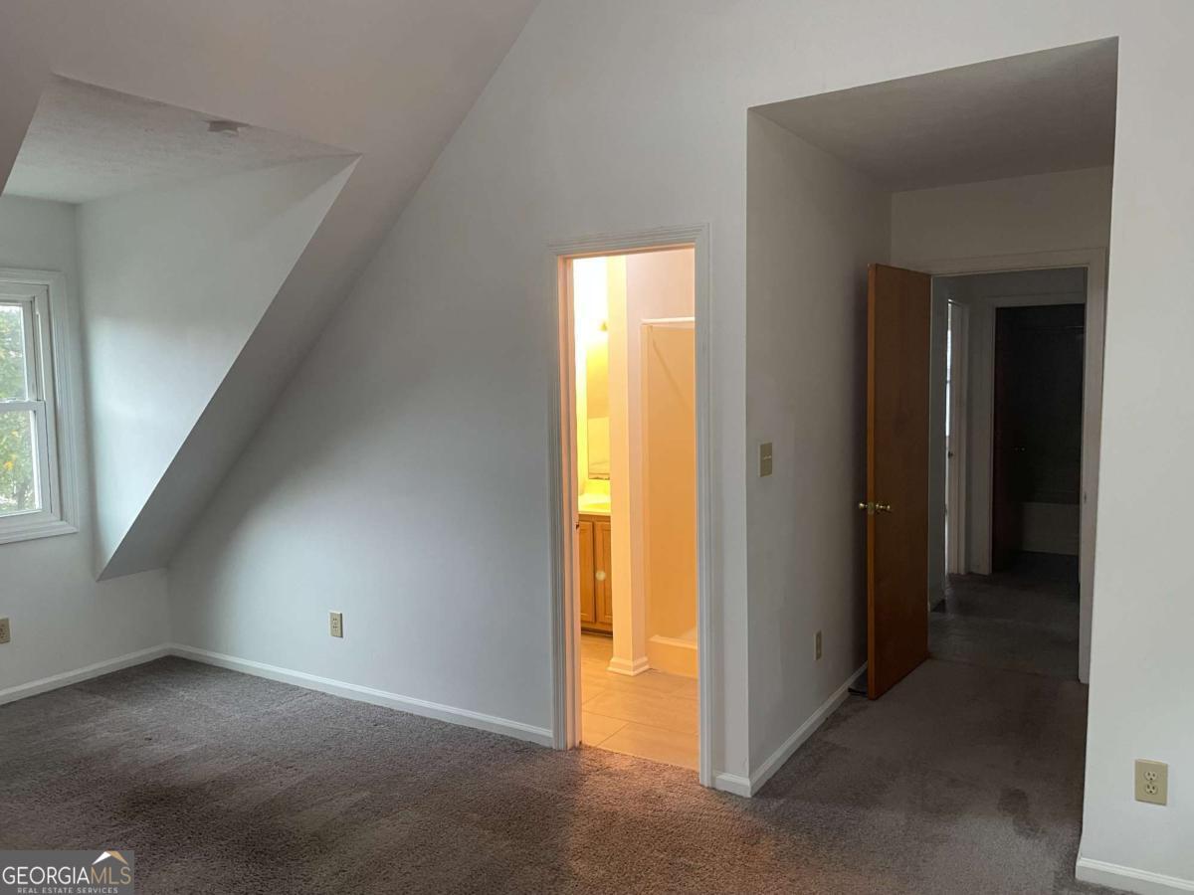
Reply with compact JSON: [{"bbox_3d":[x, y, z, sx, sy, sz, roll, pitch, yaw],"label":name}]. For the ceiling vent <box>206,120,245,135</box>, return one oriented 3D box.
[{"bbox_3d":[-1.338,-1.154,3.238,0.130,0.032,0.130,2,6,32],"label":"ceiling vent"}]

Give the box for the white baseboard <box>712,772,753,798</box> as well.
[{"bbox_3d":[0.504,1.241,3.323,0.150,0.070,0.016,2,6,32],"label":"white baseboard"}]

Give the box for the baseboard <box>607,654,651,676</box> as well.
[{"bbox_3d":[0.166,1.129,4.709,0.165,0.075,0.160,2,6,32],"label":"baseboard"}]

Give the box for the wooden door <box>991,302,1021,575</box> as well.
[{"bbox_3d":[3.199,-0.085,6.982,0.040,1.990,0.710,2,6,36],"label":"wooden door"}]

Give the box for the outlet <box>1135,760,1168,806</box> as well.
[{"bbox_3d":[1.600,0.966,2.586,0.075,0.119,0.009,2,6,32],"label":"outlet"}]

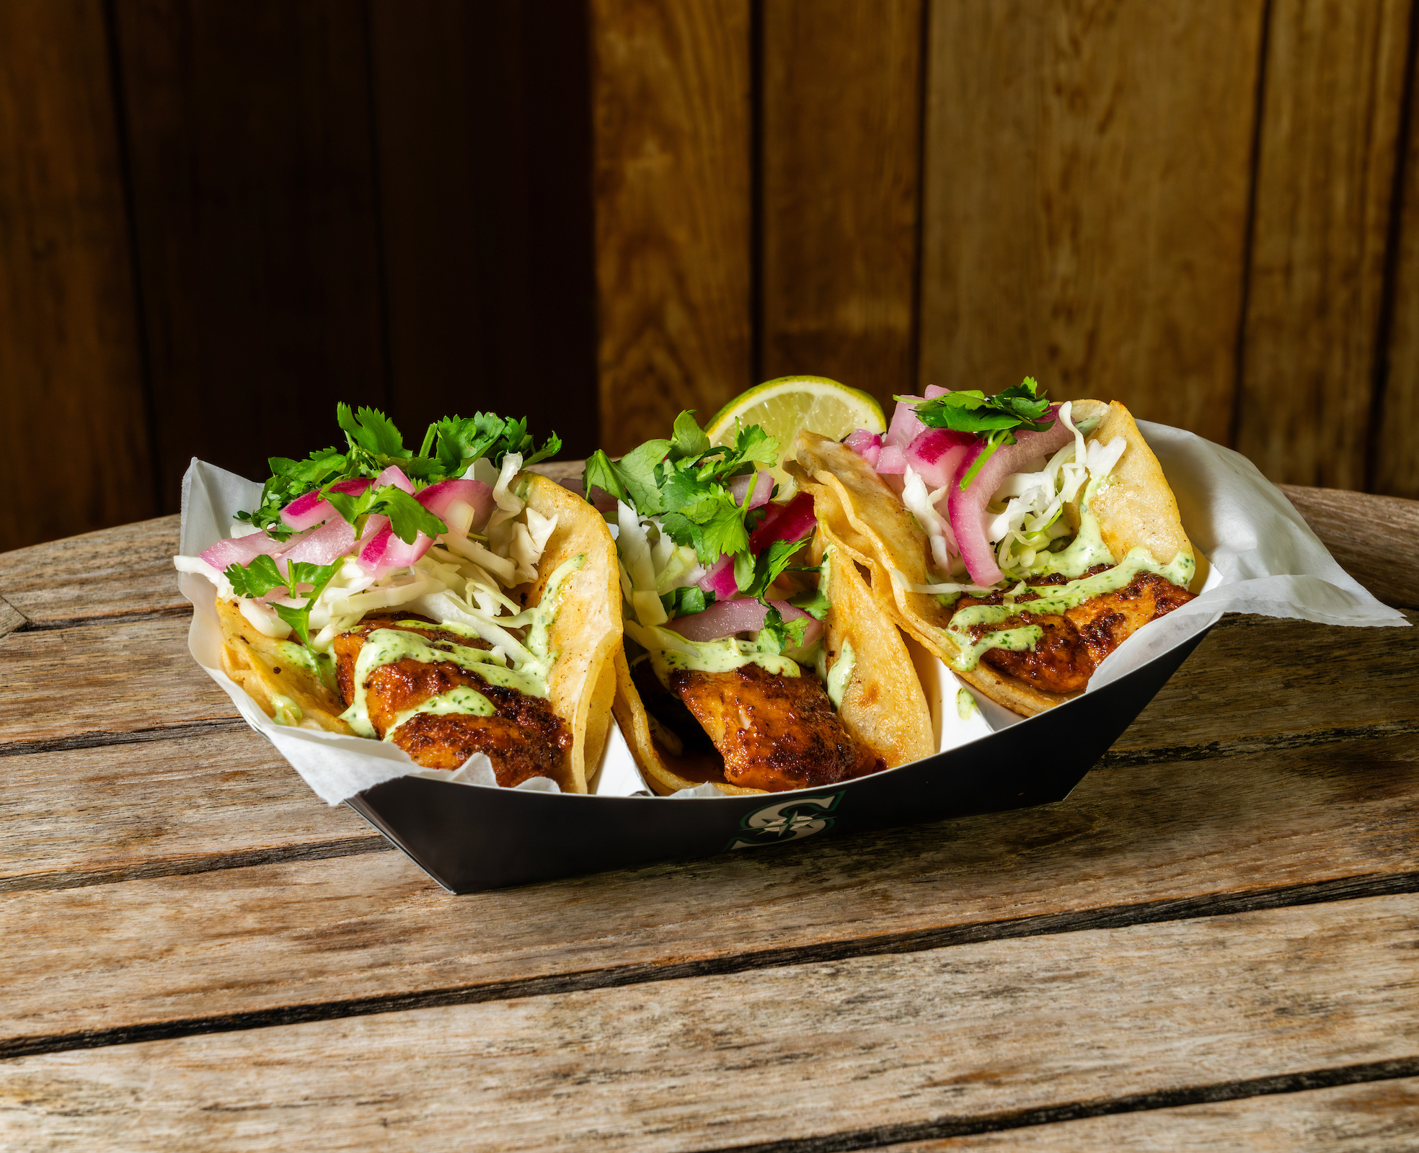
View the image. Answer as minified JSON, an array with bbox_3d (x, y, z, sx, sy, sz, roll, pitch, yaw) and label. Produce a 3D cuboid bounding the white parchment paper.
[{"bbox_3d":[0.014,0.010,0.718,0.270,0.062,0.142,-8,28,-13],"label":"white parchment paper"}]

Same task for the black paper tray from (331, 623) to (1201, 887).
[{"bbox_3d":[0.001,0.020,0.719,0.220,0.048,0.148,-8,28,-13],"label":"black paper tray"}]

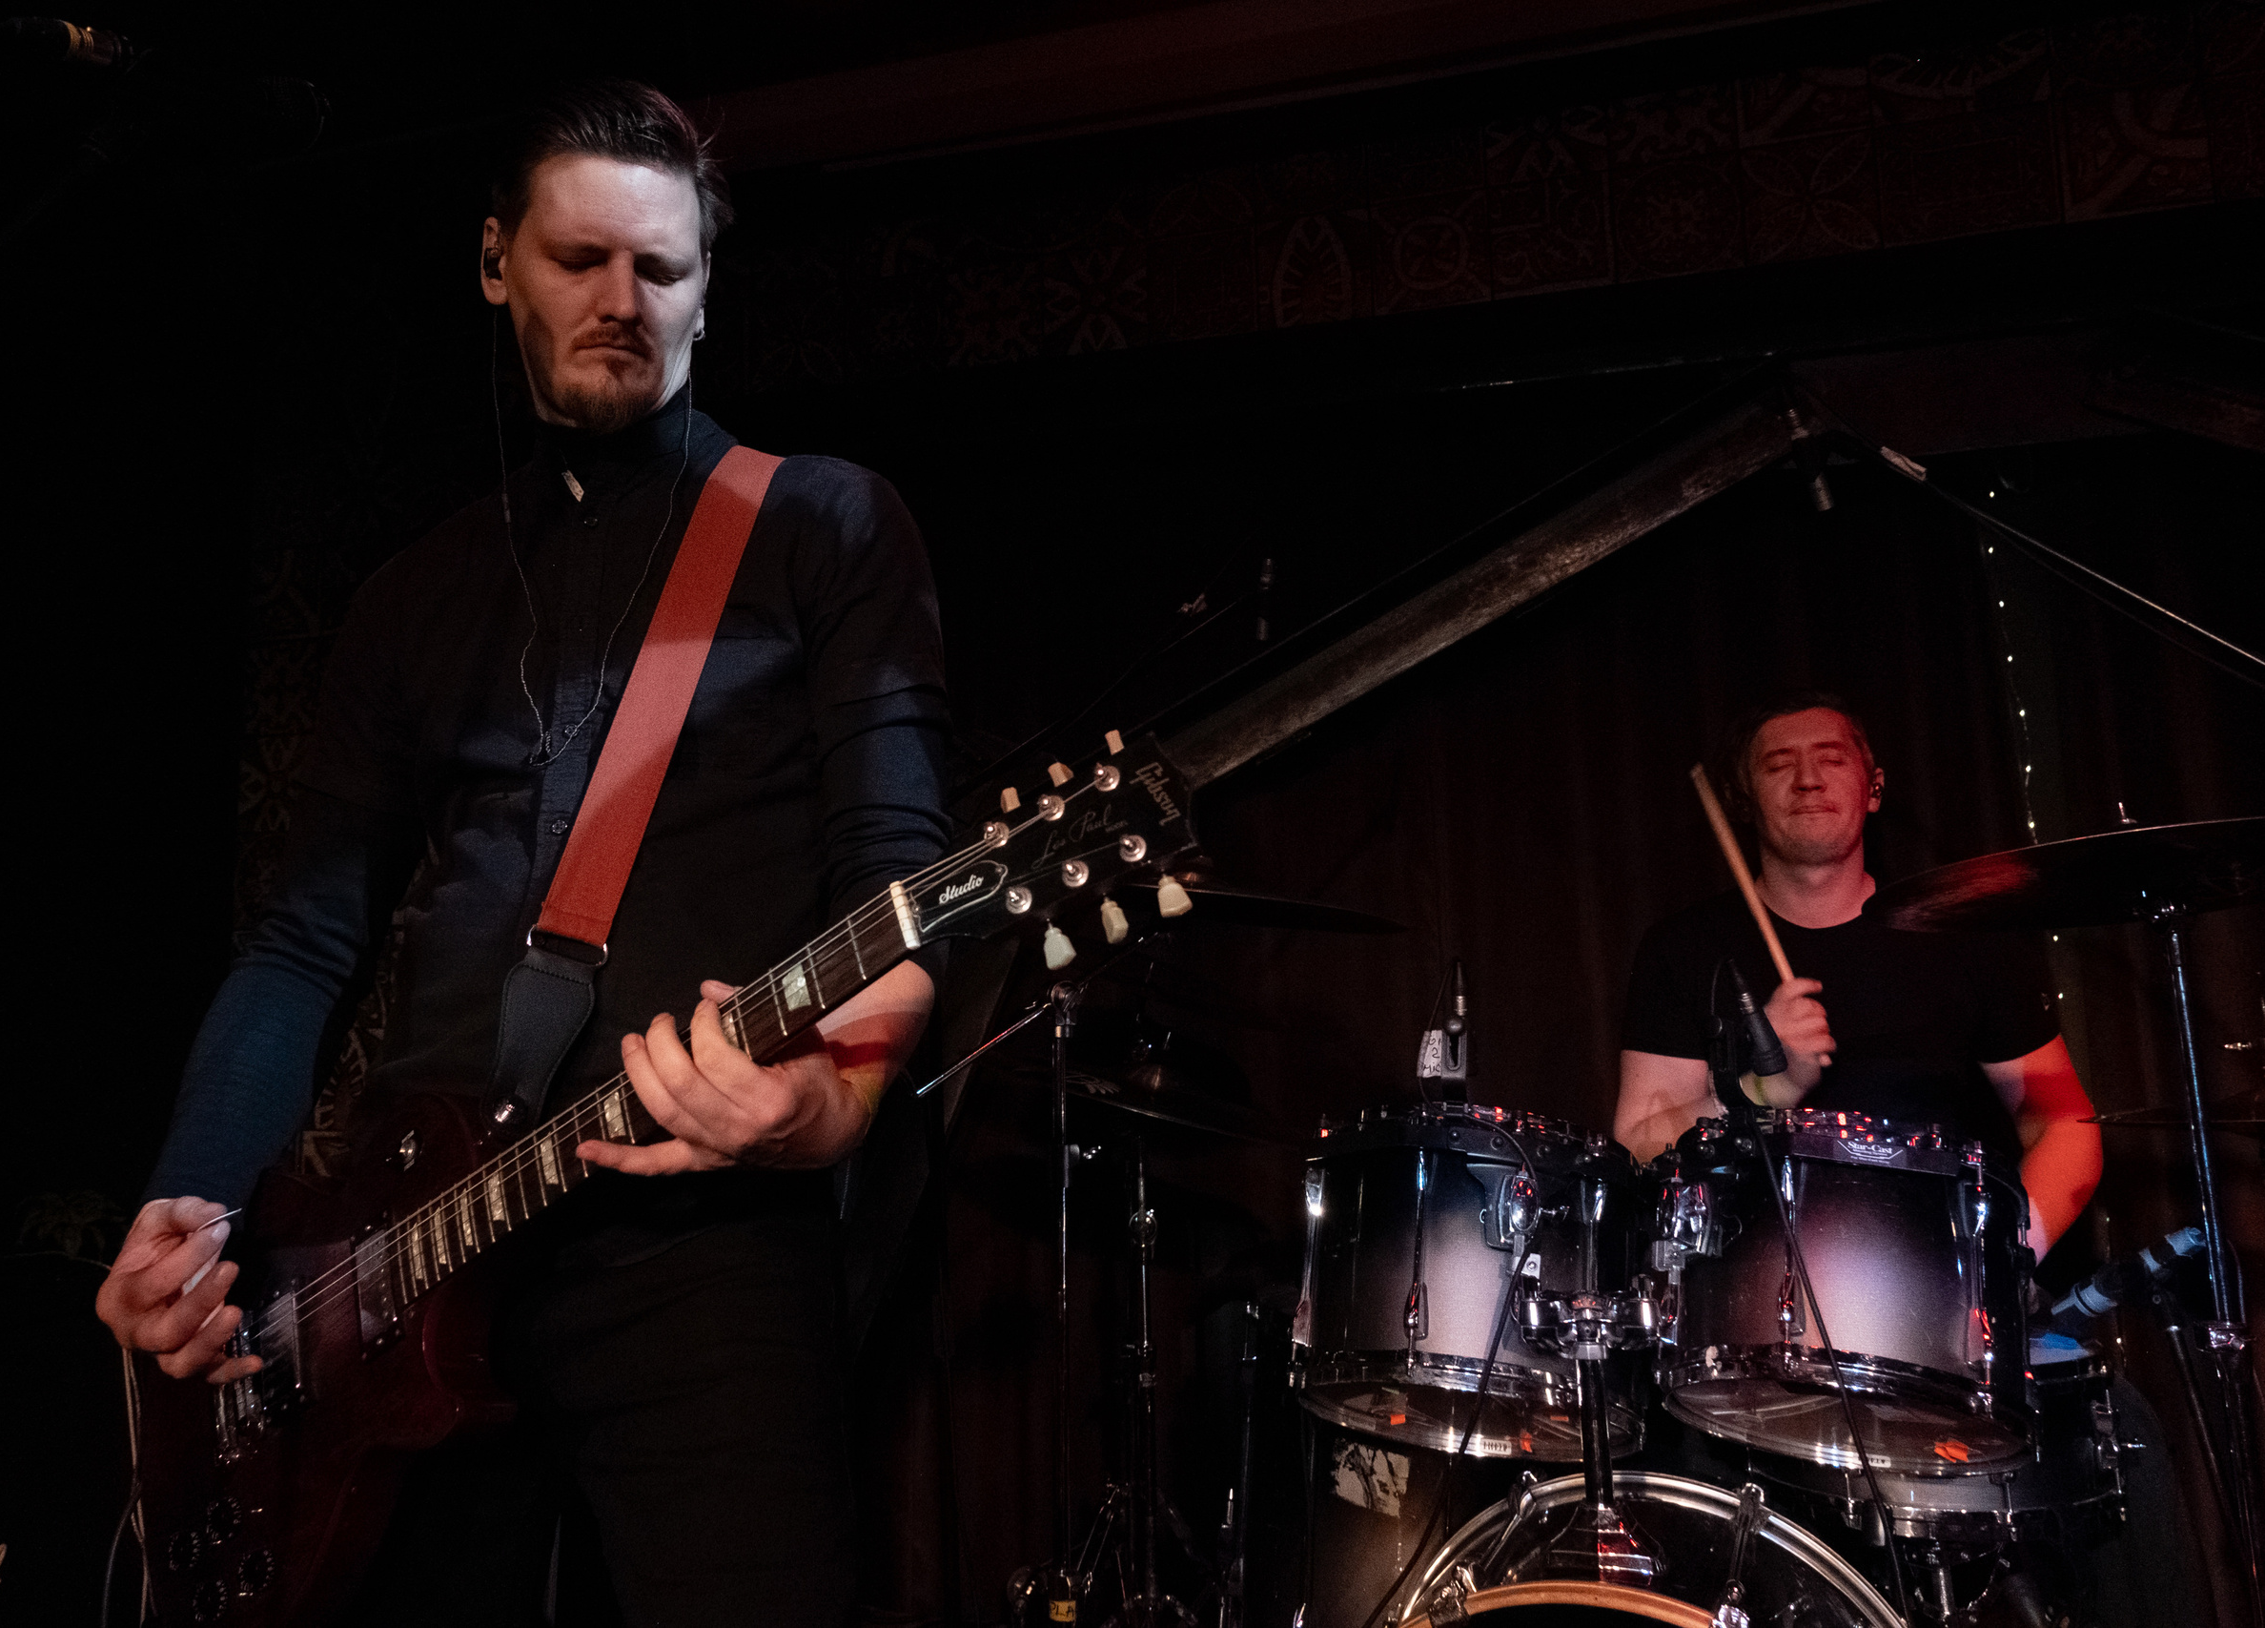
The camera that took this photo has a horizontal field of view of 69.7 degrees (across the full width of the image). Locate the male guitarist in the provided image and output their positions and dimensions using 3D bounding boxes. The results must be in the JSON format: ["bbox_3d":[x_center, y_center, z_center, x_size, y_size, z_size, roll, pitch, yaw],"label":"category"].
[{"bbox_3d":[-0.396,0.332,1.155,0.580,1.780,0.450,-2,-10,9],"label":"male guitarist"}]

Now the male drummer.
[{"bbox_3d":[0.837,0.527,1.894,0.680,1.420,0.700,-5,-11,24],"label":"male drummer"}]

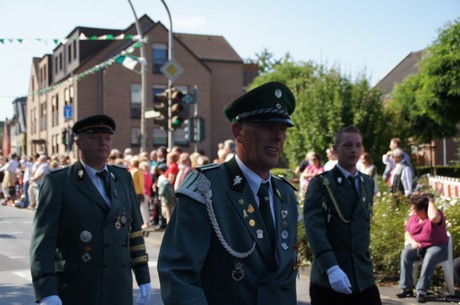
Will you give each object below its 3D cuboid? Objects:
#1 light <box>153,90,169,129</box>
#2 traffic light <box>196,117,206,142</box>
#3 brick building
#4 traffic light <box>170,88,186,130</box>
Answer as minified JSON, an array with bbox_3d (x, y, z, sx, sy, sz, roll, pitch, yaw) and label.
[{"bbox_3d":[-1.633,-1.018,15.700,0.360,0.930,0.300,0,0,-23],"label":"light"},{"bbox_3d":[-1.091,-0.881,25.400,0.300,0.940,0.340,0,0,-23],"label":"traffic light"},{"bbox_3d":[-9.377,-3.833,56.266,12.000,11.600,28.000,0,0,-23],"label":"brick building"},{"bbox_3d":[-1.219,-1.018,15.700,0.300,0.950,0.360,0,0,-23],"label":"traffic light"}]

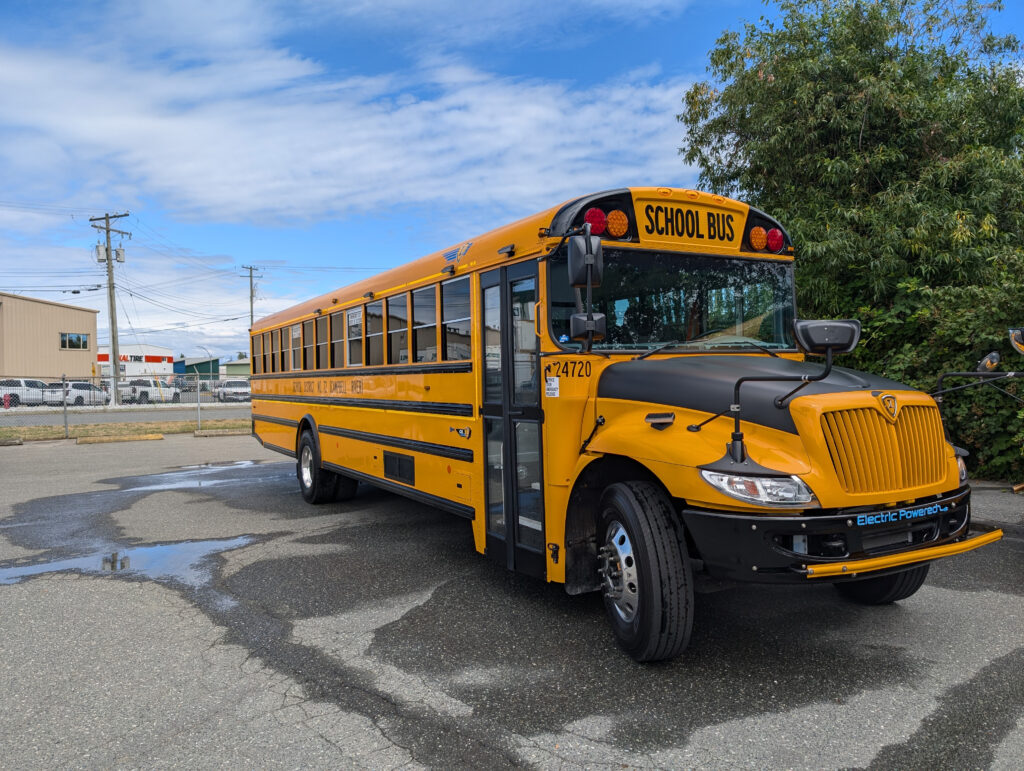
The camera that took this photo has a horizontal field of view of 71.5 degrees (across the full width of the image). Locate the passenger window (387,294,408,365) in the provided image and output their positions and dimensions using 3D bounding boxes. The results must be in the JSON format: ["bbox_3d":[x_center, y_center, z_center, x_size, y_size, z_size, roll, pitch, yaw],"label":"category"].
[{"bbox_3d":[-1.052,-0.509,6.574,0.050,0.640,0.510,-2,1,-31],"label":"passenger window"}]

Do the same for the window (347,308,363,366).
[{"bbox_3d":[-1.807,-0.552,8.251,0.060,0.680,0.590,-2,1,-31],"label":"window"}]

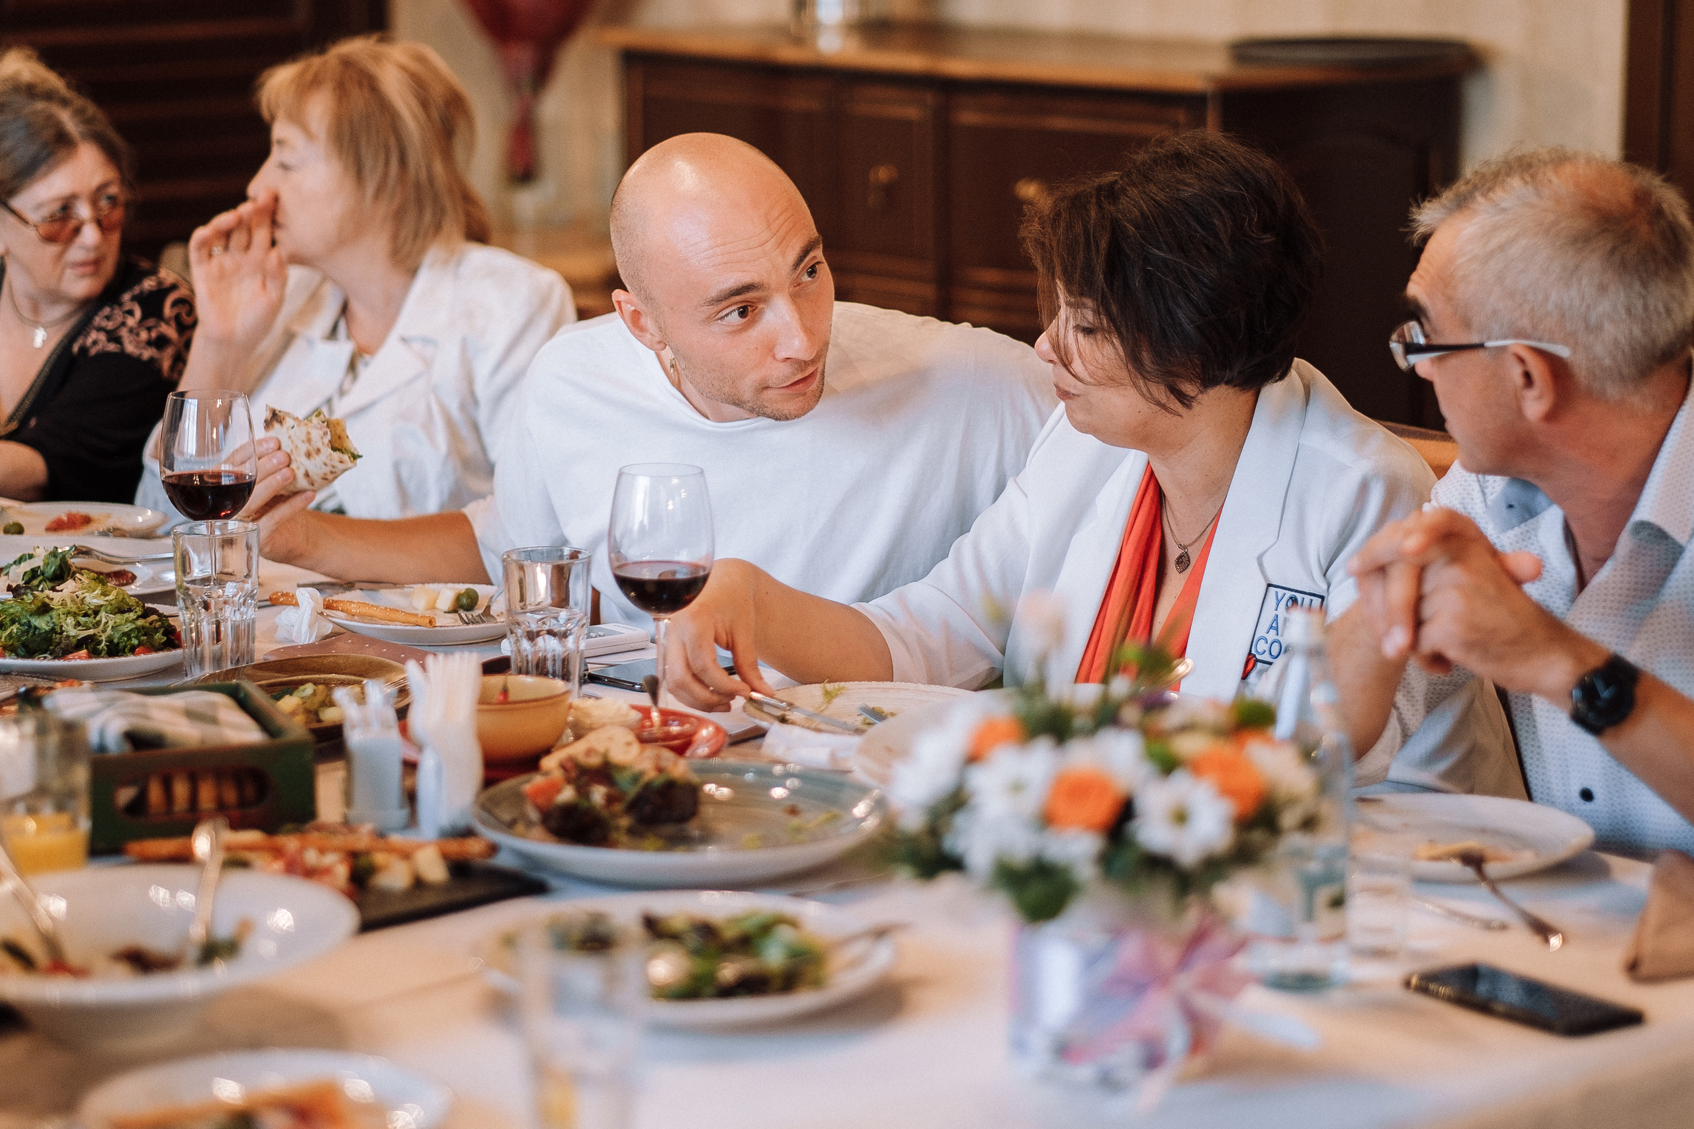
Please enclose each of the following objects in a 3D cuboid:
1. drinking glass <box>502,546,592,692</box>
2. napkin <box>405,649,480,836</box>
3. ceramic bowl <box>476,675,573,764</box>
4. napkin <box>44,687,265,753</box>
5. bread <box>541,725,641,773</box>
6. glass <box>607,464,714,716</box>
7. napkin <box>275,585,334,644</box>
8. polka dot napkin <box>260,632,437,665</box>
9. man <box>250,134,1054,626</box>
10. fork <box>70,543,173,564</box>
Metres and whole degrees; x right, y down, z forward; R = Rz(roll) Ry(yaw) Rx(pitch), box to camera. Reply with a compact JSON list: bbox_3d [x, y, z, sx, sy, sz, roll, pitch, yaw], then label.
[{"bbox_3d":[-0.255,0.052,3.345,0.075,0.121,0.075,0,10,0],"label":"drinking glass"},{"bbox_3d":[-0.307,0.135,3.014,0.056,0.115,0.080,0,10,0],"label":"napkin"},{"bbox_3d":[-0.276,0.123,3.185,0.108,0.052,0.108,0,10,0],"label":"ceramic bowl"},{"bbox_3d":[-0.530,0.133,3.039,0.150,0.040,0.190,-4,11,-21],"label":"napkin"},{"bbox_3d":[-0.192,0.132,2.963,0.076,0.035,0.045,0,10,0],"label":"bread"},{"bbox_3d":[-0.150,0.027,3.231,0.084,0.211,0.084,0,10,0],"label":"glass"},{"bbox_3d":[-0.496,0.047,3.617,0.055,0.050,0.055,0,10,0],"label":"napkin"},{"bbox_3d":[-0.432,0.087,3.493,0.180,0.016,0.140,10,15,41],"label":"polka dot napkin"},{"bbox_3d":[-0.140,0.192,3.643,0.720,1.220,0.700,3,11,17],"label":"man"},{"bbox_3d":[-0.710,-0.004,3.965,0.200,0.025,0.025,0,10,0],"label":"fork"}]

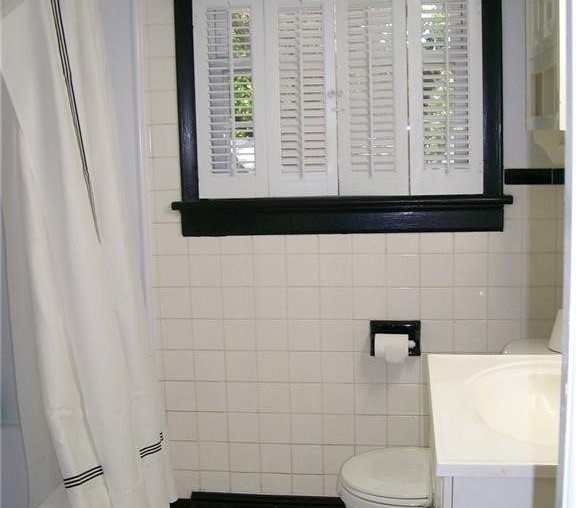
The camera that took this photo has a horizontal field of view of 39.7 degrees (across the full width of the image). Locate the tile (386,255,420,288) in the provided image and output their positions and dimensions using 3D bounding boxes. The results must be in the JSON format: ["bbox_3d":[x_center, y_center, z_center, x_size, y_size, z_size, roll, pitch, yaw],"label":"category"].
[{"bbox_3d":[0.377,0.054,2.628,0.109,0.108,0.009,0,7,8],"label":"tile"}]

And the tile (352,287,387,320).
[{"bbox_3d":[0.271,0.162,2.649,0.108,0.108,0.009,-1,7,8],"label":"tile"}]

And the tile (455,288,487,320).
[{"bbox_3d":[0.598,0.161,2.610,0.109,0.108,0.009,0,7,8],"label":"tile"}]

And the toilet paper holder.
[{"bbox_3d":[0.355,0.282,2.629,0.164,0.119,0.075,0,7,7],"label":"toilet paper holder"}]

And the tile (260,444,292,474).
[{"bbox_3d":[-0.040,0.704,2.752,0.108,0.108,0.009,0,8,8],"label":"tile"}]

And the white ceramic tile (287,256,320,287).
[{"bbox_3d":[0.051,0.057,2.651,0.108,0.108,0.010,0,9,8],"label":"white ceramic tile"}]

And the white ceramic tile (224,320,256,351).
[{"bbox_3d":[-0.162,0.273,2.719,0.108,0.108,0.010,-1,8,8],"label":"white ceramic tile"}]

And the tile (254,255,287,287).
[{"bbox_3d":[-0.059,0.056,2.682,0.108,0.108,0.009,-1,7,8],"label":"tile"}]

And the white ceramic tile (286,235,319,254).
[{"bbox_3d":[0.047,-0.032,2.636,0.108,0.066,0.009,0,8,8],"label":"white ceramic tile"}]

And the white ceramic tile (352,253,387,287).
[{"bbox_3d":[0.267,0.052,2.628,0.108,0.108,0.010,-1,8,8],"label":"white ceramic tile"}]

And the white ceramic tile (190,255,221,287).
[{"bbox_3d":[-0.279,0.057,2.711,0.108,0.108,0.009,0,7,7],"label":"white ceramic tile"}]

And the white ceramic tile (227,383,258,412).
[{"bbox_3d":[-0.156,0.492,2.752,0.108,0.108,0.009,0,7,7],"label":"white ceramic tile"}]

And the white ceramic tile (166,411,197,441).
[{"bbox_3d":[-0.366,0.599,2.786,0.108,0.108,0.009,0,8,8],"label":"white ceramic tile"}]

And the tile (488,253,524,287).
[{"bbox_3d":[0.704,0.051,2.580,0.109,0.108,0.009,0,7,8],"label":"tile"}]

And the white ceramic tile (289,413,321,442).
[{"bbox_3d":[0.065,0.597,2.736,0.108,0.108,0.010,-1,8,8],"label":"white ceramic tile"}]

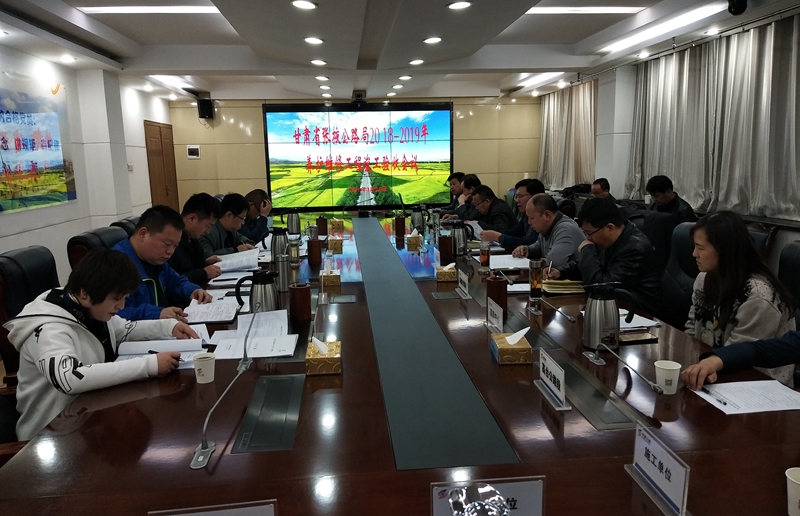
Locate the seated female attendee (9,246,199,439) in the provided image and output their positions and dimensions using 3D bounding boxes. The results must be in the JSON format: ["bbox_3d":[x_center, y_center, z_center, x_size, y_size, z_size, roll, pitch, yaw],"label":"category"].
[{"bbox_3d":[-1.013,0.536,2.108,0.680,1.170,0.550,0,9,5],"label":"seated female attendee"}]

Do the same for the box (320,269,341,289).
[{"bbox_3d":[-0.392,0.111,3.392,0.111,0.058,0.170,-2,9,-5],"label":"box"}]

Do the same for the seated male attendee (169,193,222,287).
[{"bbox_3d":[-1.175,0.247,3.690,0.740,1.275,0.560,-1,9,5],"label":"seated male attendee"}]

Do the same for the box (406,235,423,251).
[{"bbox_3d":[0.124,-0.152,5.007,0.112,0.056,0.168,0,9,7],"label":"box"}]

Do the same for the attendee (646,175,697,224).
[{"bbox_3d":[2.173,-0.062,5.101,0.780,1.275,0.560,-4,9,-13],"label":"attendee"}]

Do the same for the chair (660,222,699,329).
[{"bbox_3d":[1.295,0.375,3.083,0.700,1.090,0.640,-2,9,-5],"label":"chair"}]

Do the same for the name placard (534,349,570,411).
[{"bbox_3d":[0.437,0.342,1.723,0.045,0.110,0.209,-2,9,-5],"label":"name placard"}]

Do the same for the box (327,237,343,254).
[{"bbox_3d":[-0.532,-0.131,4.960,0.112,0.056,0.168,-2,9,-5],"label":"box"}]

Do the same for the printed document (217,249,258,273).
[{"bbox_3d":[-0.974,0.018,3.625,0.275,0.050,0.210,-8,28,-2],"label":"printed document"}]

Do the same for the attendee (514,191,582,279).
[{"bbox_3d":[0.945,0.171,4.004,0.640,1.210,0.540,0,9,8],"label":"attendee"}]

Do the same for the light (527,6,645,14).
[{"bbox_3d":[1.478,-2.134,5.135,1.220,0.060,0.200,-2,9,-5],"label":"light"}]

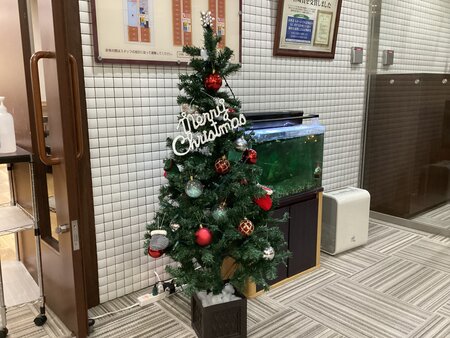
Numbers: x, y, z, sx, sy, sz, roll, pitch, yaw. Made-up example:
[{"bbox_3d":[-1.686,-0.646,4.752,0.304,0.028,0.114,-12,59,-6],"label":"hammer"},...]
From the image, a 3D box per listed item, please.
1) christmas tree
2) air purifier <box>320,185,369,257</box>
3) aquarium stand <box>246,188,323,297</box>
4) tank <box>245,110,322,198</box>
[{"bbox_3d":[-0.041,0.002,1.684,0.650,1.255,0.630,-6,13,-27],"label":"christmas tree"},{"bbox_3d":[0.807,0.347,2.805,0.335,0.390,0.220,-8,13,-34],"label":"air purifier"},{"bbox_3d":[0.263,0.380,2.376,0.590,0.500,0.320,-10,14,-39],"label":"aquarium stand"},{"bbox_3d":[0.259,-0.076,2.285,0.585,0.430,0.310,-10,14,-39],"label":"tank"}]

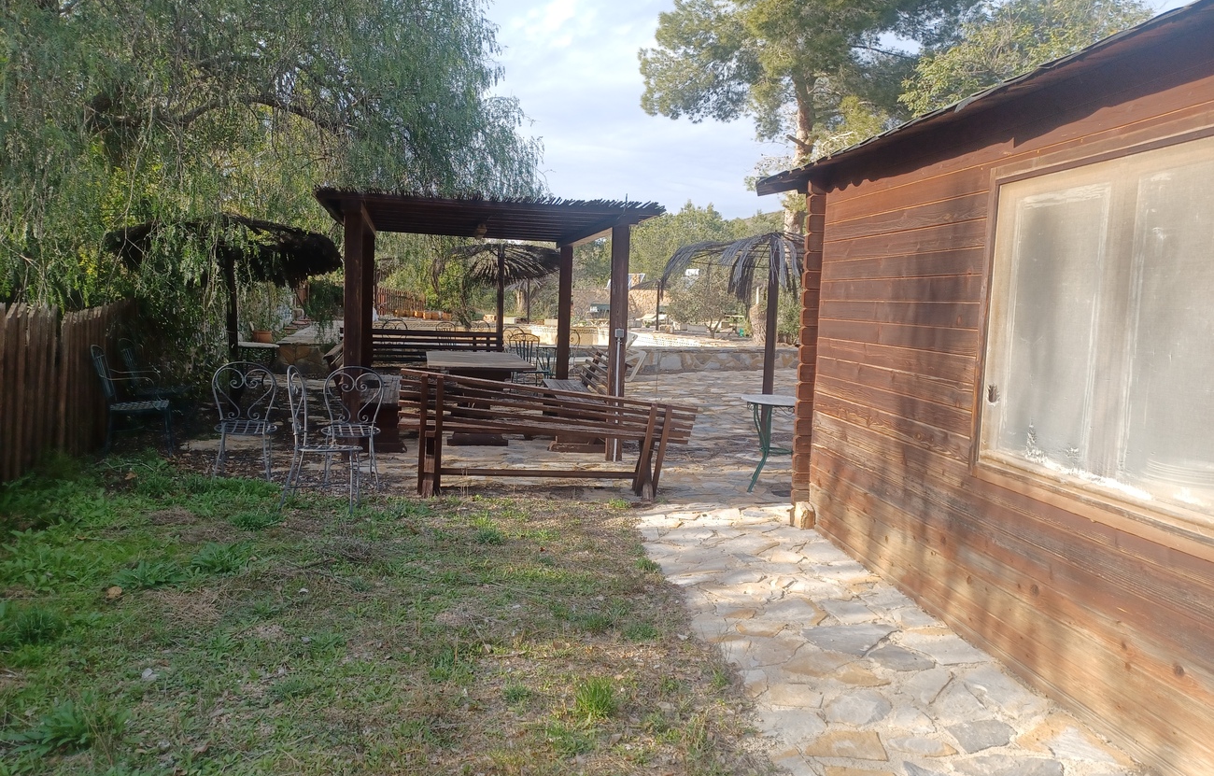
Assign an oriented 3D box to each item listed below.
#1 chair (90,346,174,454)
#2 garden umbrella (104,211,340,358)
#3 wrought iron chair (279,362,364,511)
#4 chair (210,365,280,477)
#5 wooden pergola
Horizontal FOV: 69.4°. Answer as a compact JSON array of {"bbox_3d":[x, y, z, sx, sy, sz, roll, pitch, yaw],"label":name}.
[{"bbox_3d":[-4.007,0.103,7.460,0.630,0.910,0.540,1,6,-14],"label":"chair"},{"bbox_3d":[-4.381,-0.861,10.130,2.700,2.280,2.700,2,6,0],"label":"garden umbrella"},{"bbox_3d":[-1.899,0.342,5.868,0.530,0.900,0.460,2,6,-4],"label":"wrought iron chair"},{"bbox_3d":[-2.760,0.231,6.724,0.460,0.890,0.520,0,6,-18],"label":"chair"},{"bbox_3d":[-1.337,-0.658,9.265,2.870,2.270,3.750,1,6,-11],"label":"wooden pergola"}]

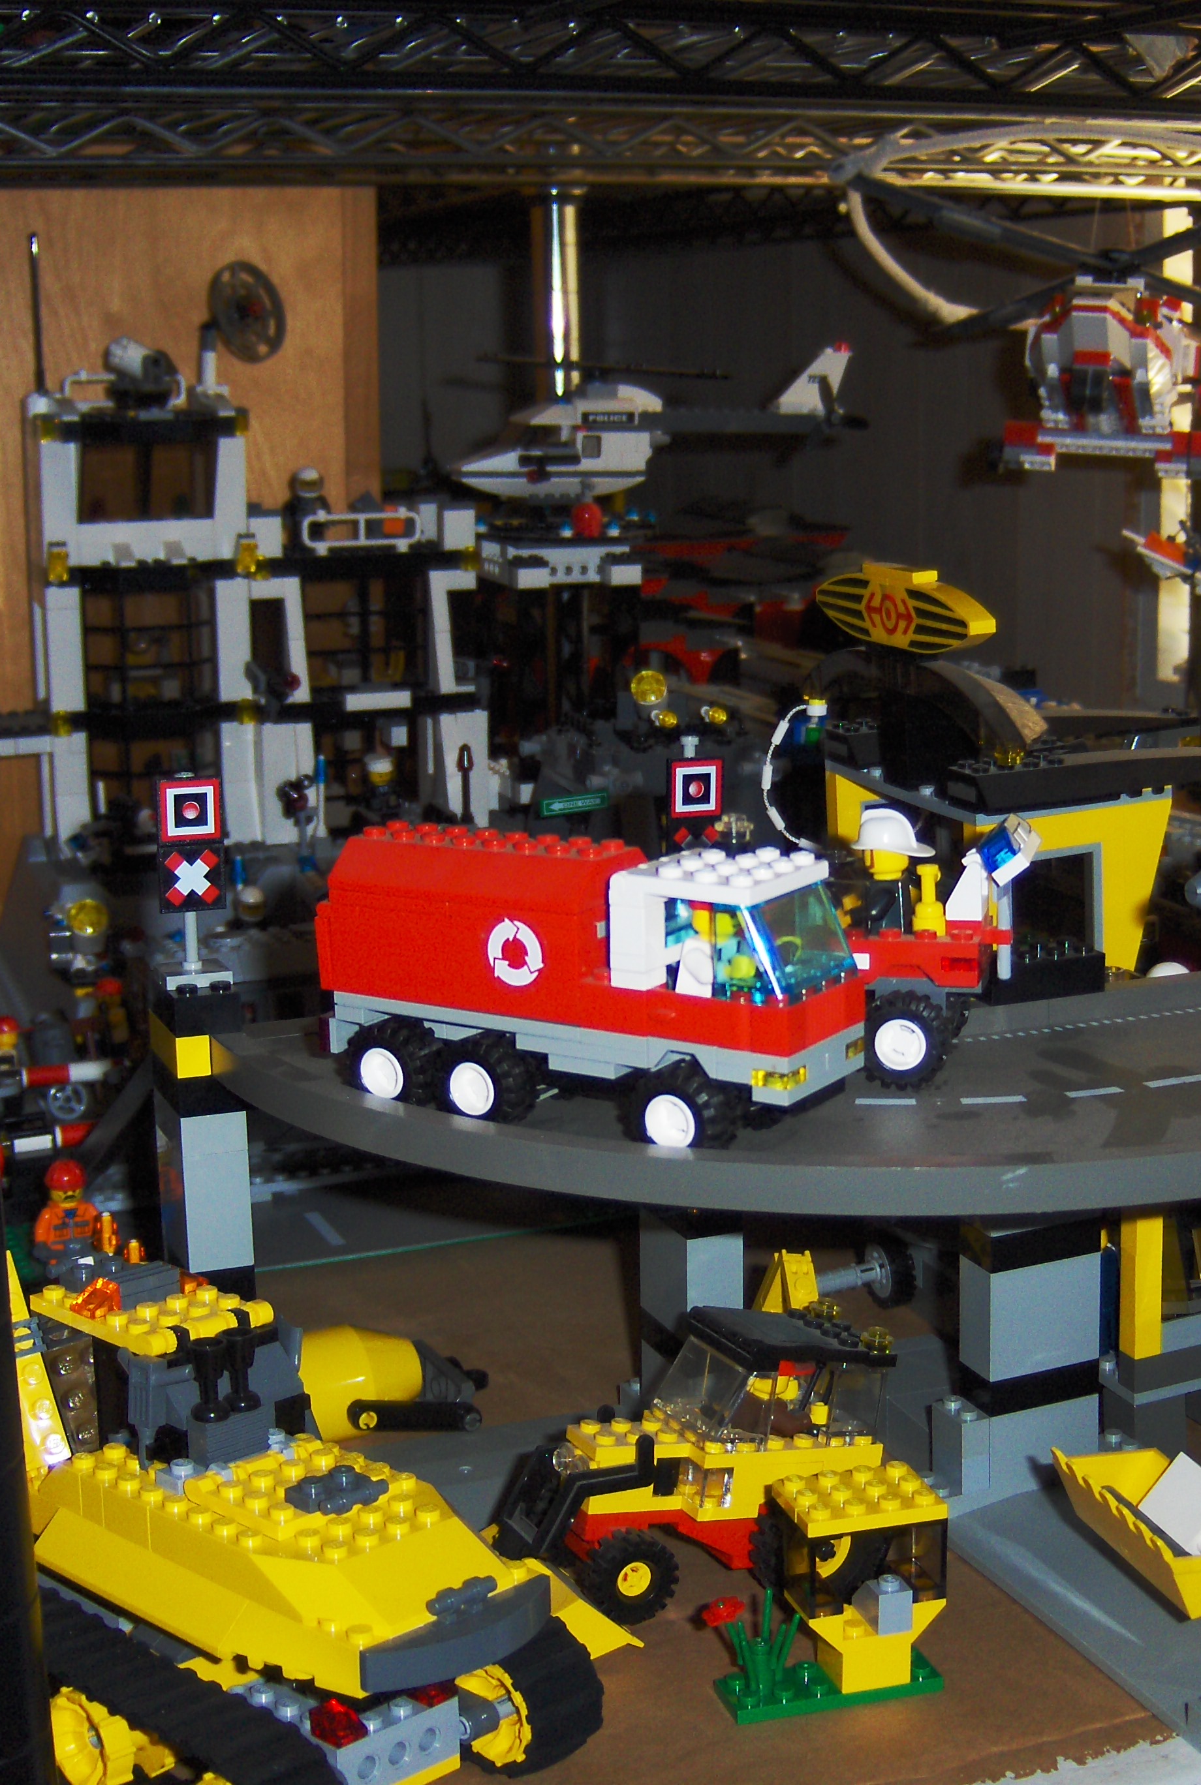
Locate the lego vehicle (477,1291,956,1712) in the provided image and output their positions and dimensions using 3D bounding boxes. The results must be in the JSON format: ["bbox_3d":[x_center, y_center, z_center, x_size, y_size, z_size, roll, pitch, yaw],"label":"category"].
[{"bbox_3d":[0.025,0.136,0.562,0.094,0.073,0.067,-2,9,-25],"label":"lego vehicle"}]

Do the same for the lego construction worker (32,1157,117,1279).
[{"bbox_3d":[-0.149,0.094,0.675,0.025,0.040,0.016,-5,13,-17],"label":"lego construction worker"}]

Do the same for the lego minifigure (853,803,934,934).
[{"bbox_3d":[0.065,-0.004,0.542,0.022,0.035,0.023,3,13,20],"label":"lego minifigure"}]

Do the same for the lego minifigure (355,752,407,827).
[{"bbox_3d":[-0.080,-0.032,0.885,0.024,0.042,0.014,-2,12,-3],"label":"lego minifigure"}]

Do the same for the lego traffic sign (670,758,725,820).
[{"bbox_3d":[0.024,-0.025,0.588,0.016,0.016,0.005,-6,13,-21],"label":"lego traffic sign"}]

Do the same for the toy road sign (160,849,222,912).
[{"bbox_3d":[-0.096,-0.003,0.568,0.016,0.016,0.005,-5,13,-17],"label":"toy road sign"}]

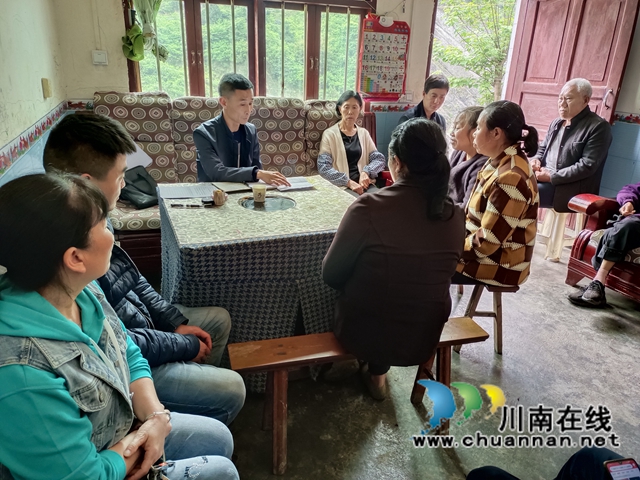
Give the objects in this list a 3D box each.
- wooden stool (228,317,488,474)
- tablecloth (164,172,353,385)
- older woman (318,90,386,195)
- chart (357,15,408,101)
[{"bbox_3d":[0.148,0.571,1.765,0.959,0.439,0.263,-6,22,-21],"label":"wooden stool"},{"bbox_3d":[-0.276,0.140,2.476,0.999,0.709,1.080,-6,22,-21],"label":"tablecloth"},{"bbox_3d":[0.231,-0.502,3.579,0.520,1.202,0.760,-5,21,-19],"label":"older woman"},{"bbox_3d":[0.564,-1.596,4.093,0.493,0.641,0.025,-6,22,-22],"label":"chart"}]

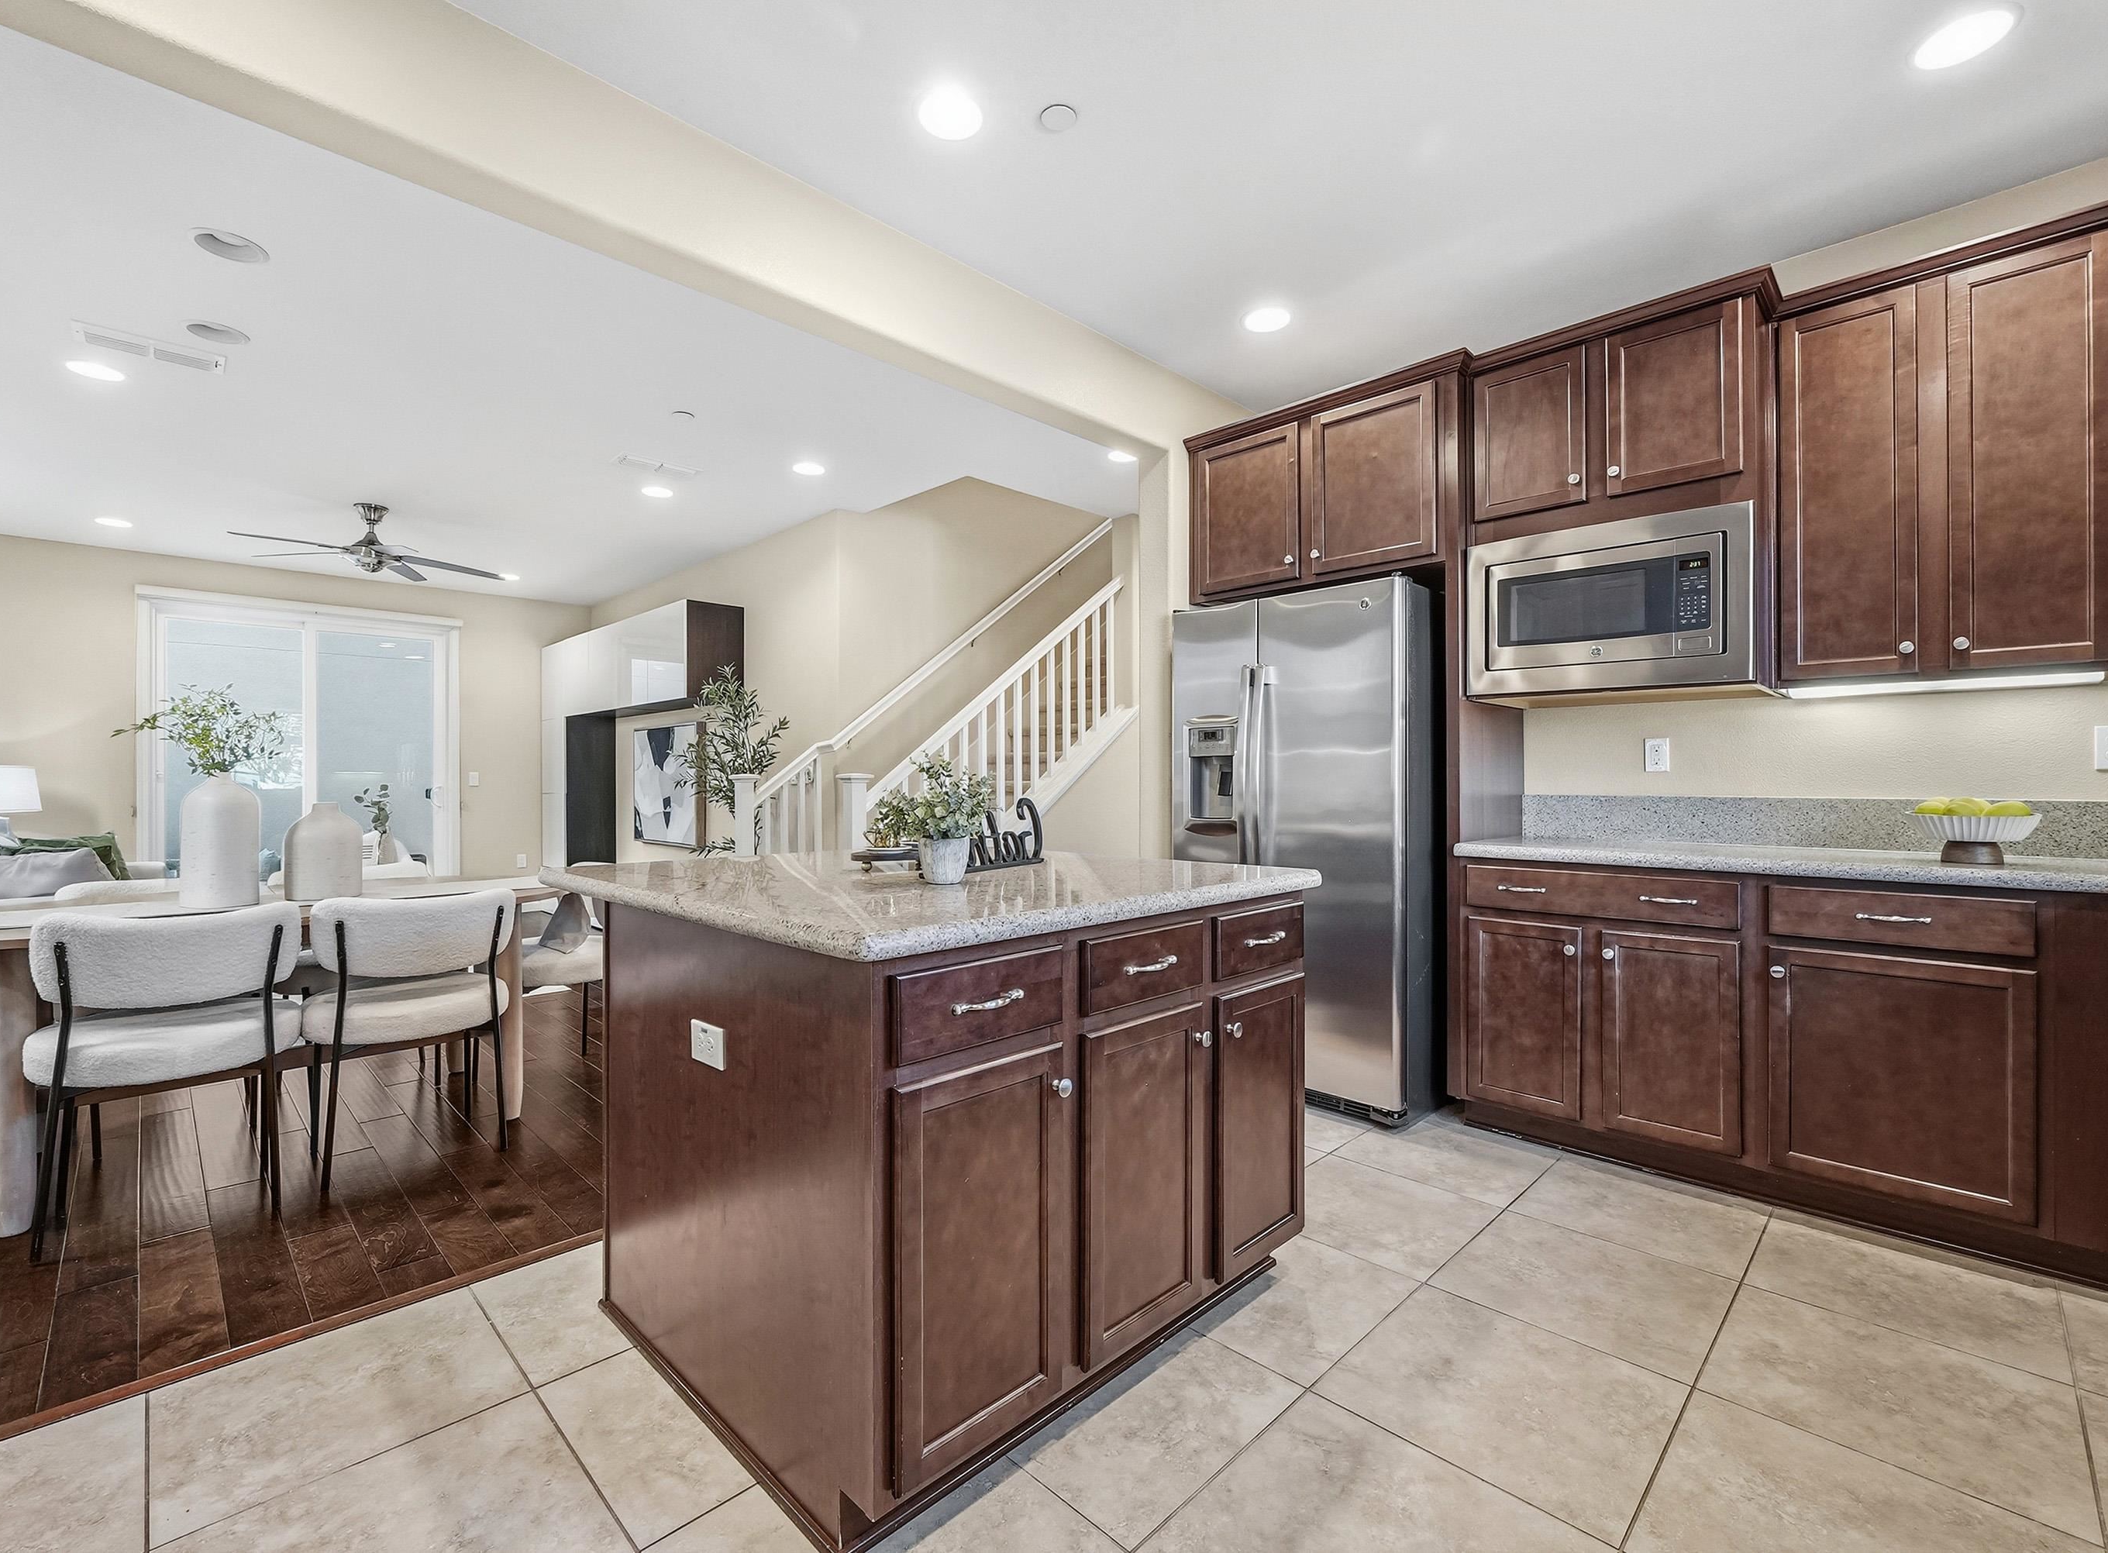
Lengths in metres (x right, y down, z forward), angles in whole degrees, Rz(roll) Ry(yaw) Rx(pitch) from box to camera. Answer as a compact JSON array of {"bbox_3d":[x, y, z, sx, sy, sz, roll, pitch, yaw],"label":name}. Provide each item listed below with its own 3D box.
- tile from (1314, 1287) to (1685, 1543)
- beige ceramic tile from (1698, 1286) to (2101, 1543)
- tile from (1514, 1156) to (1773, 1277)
[{"bbox_3d":[0.842,1.154,1.698,0.506,0.010,0.503,0,-1,-45],"label":"tile"},{"bbox_3d":[1.560,1.154,1.698,0.506,0.010,0.503,0,-1,-45],"label":"beige ceramic tile"},{"bbox_3d":[1.535,1.134,2.363,0.490,0.010,0.495,0,0,-45],"label":"tile"}]

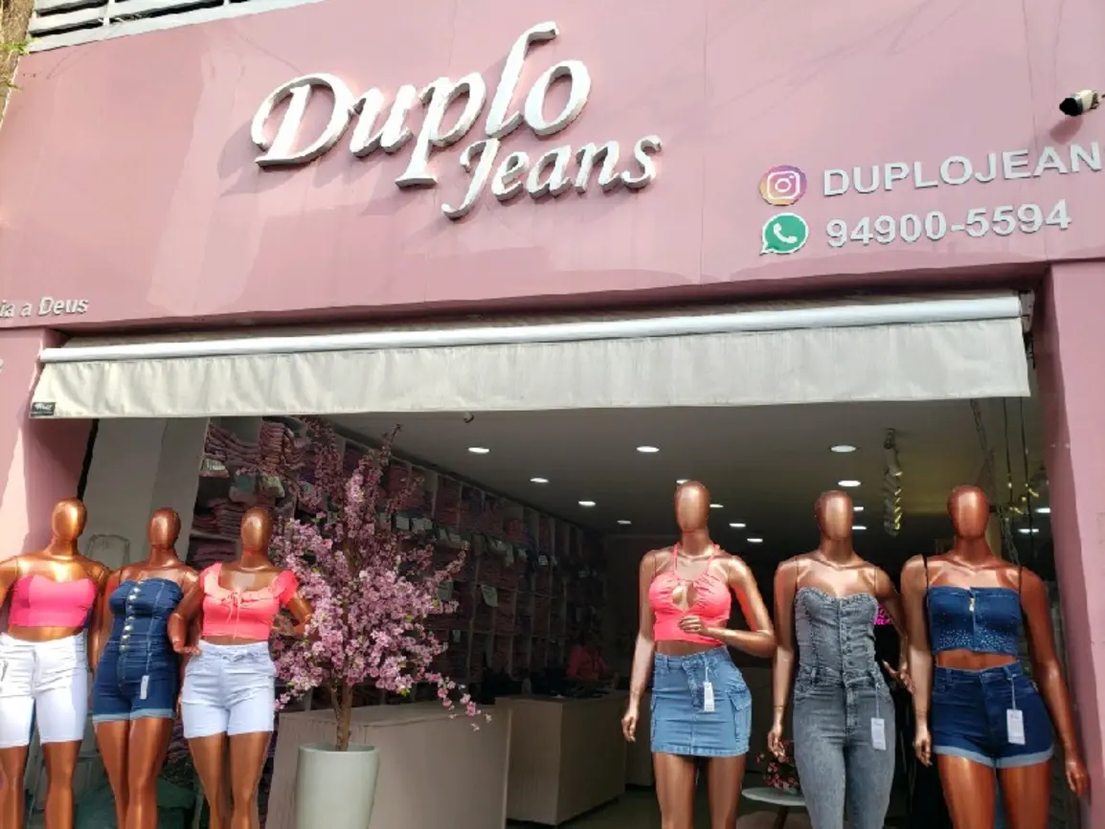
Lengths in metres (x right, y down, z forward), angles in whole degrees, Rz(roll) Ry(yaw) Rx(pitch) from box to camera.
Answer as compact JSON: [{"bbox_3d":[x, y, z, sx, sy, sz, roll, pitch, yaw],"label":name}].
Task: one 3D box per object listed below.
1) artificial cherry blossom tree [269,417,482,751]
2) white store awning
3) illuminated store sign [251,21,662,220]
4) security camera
[{"bbox_3d":[-0.905,0.782,4.236,1.060,1.771,1.000,-1,-13,17],"label":"artificial cherry blossom tree"},{"bbox_3d":[-0.471,-0.220,3.932,4.839,0.456,0.300,-1,-13,17],"label":"white store awning"},{"bbox_3d":[-0.548,-1.406,4.124,2.216,0.977,0.080,-1,-13,17],"label":"illuminated store sign"},{"bbox_3d":[2.018,-1.189,3.171,0.140,0.075,0.075,-22,-5,-18],"label":"security camera"}]

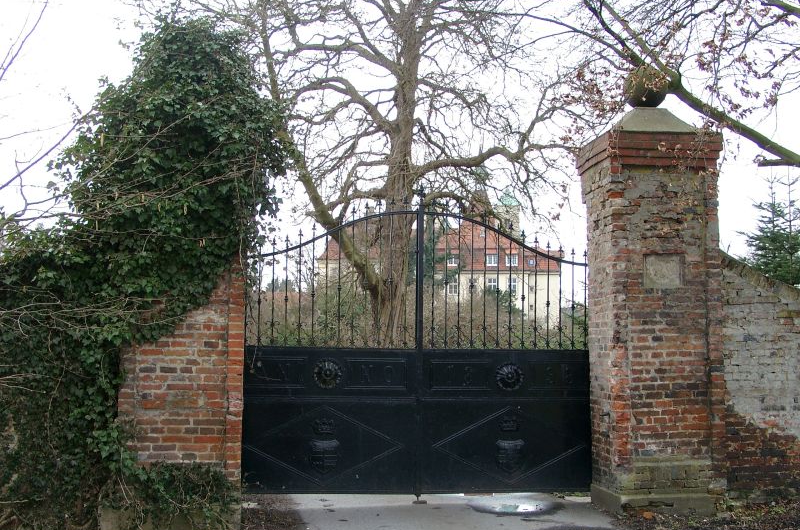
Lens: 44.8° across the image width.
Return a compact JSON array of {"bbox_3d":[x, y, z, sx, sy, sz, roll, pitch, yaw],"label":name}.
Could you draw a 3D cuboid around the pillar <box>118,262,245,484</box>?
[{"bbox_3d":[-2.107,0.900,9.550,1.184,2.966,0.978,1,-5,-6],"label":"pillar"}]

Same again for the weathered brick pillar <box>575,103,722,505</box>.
[{"bbox_3d":[2.618,0.420,10.147,1.174,4.079,1.133,1,-5,-6],"label":"weathered brick pillar"}]

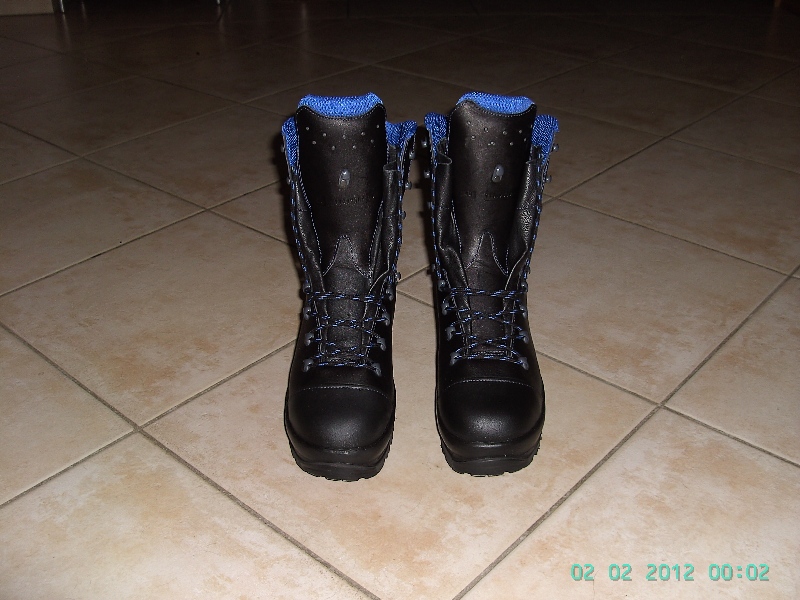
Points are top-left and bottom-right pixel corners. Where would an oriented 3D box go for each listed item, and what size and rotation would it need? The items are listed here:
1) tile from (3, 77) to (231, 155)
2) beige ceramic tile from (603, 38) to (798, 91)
[{"bbox_3d":[-0.603,-0.401,1.807,0.385,0.010,0.385,24,38,35],"label":"tile"},{"bbox_3d":[0.752,-0.589,2.136,0.387,0.010,0.387,24,38,36],"label":"beige ceramic tile"}]

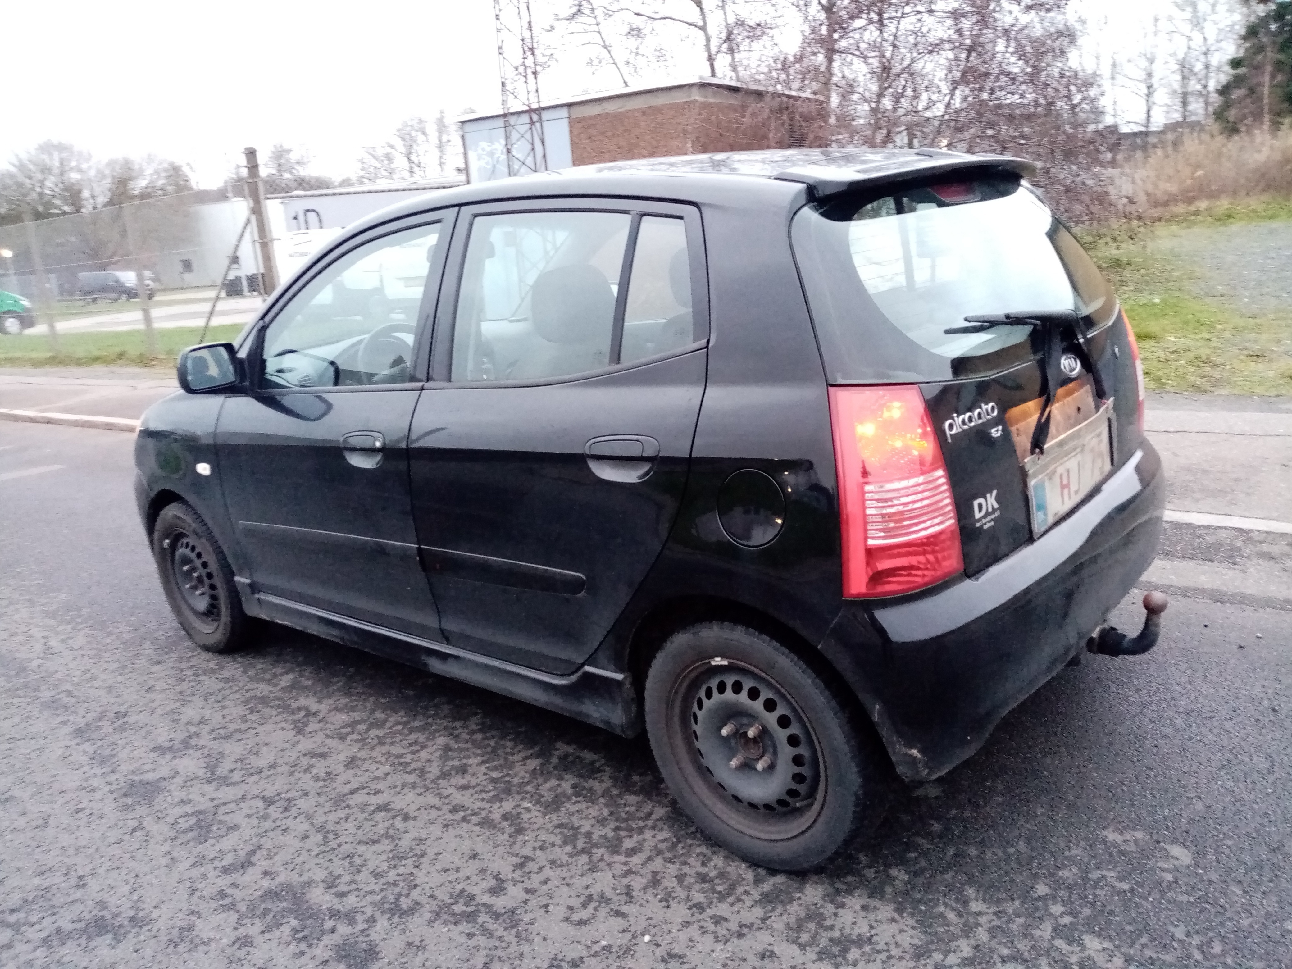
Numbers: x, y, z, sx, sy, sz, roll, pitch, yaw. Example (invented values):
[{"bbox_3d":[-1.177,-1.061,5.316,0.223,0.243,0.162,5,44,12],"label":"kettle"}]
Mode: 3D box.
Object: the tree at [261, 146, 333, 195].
[{"bbox_3d":[-28.306,-21.440,81.498,6.500,13.500,6.500,-9,13,-17],"label":"tree"}]

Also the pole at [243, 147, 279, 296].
[{"bbox_3d":[-5.074,-3.049,13.023,0.180,2.800,0.180,6,17,40],"label":"pole"}]

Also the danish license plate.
[{"bbox_3d":[0.944,-0.042,2.122,0.025,0.160,0.545,-4,11,42],"label":"danish license plate"}]

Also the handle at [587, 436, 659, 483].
[{"bbox_3d":[-0.043,-0.056,1.997,0.190,0.100,0.050,6,17,40],"label":"handle"}]

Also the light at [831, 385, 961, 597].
[{"bbox_3d":[0.438,0.011,1.713,0.200,0.380,0.165,6,18,40],"label":"light"}]

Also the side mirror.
[{"bbox_3d":[-1.260,-0.333,2.790,0.110,0.132,0.178,4,16,34],"label":"side mirror"}]

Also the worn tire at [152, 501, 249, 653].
[{"bbox_3d":[-1.568,0.331,3.537,0.550,0.550,0.165,6,18,40],"label":"worn tire"}]

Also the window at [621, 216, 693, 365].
[{"bbox_3d":[0.033,-0.387,1.922,0.195,0.295,0.030,5,3,37],"label":"window"}]

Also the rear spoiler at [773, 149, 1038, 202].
[{"bbox_3d":[0.648,-0.712,2.206,0.200,0.095,1.090,6,18,40],"label":"rear spoiler"}]

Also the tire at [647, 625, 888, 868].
[{"bbox_3d":[0.241,0.515,2.019,0.550,0.545,0.165,6,17,40],"label":"tire"}]

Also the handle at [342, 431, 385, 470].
[{"bbox_3d":[-0.760,-0.098,2.605,0.190,0.100,0.050,6,17,40],"label":"handle"}]

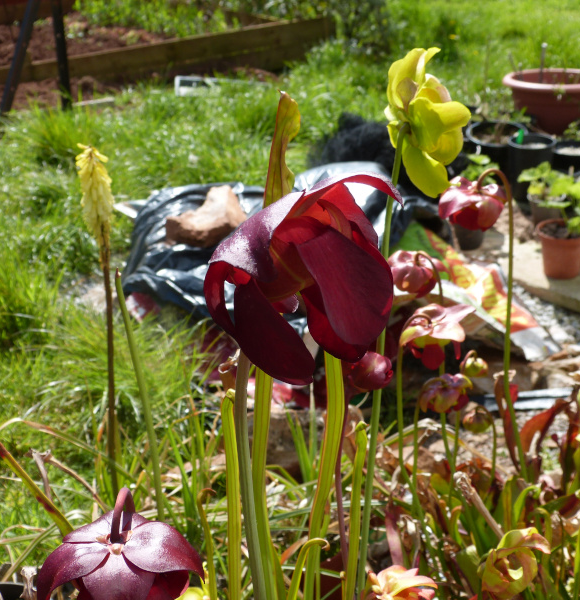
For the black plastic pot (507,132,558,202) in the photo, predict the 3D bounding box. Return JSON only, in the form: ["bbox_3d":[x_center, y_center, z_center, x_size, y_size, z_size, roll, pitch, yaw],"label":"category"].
[{"bbox_3d":[0.738,-0.383,3.187,0.150,0.210,0.150,3,24,13],"label":"black plastic pot"}]

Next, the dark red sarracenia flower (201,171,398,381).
[{"bbox_3d":[0.004,-0.011,0.480,0.083,0.085,0.080,-8,24,-12],"label":"dark red sarracenia flower"}]

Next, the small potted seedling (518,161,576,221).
[{"bbox_3d":[0.755,-0.315,3.065,0.160,0.178,0.150,3,24,14],"label":"small potted seedling"}]

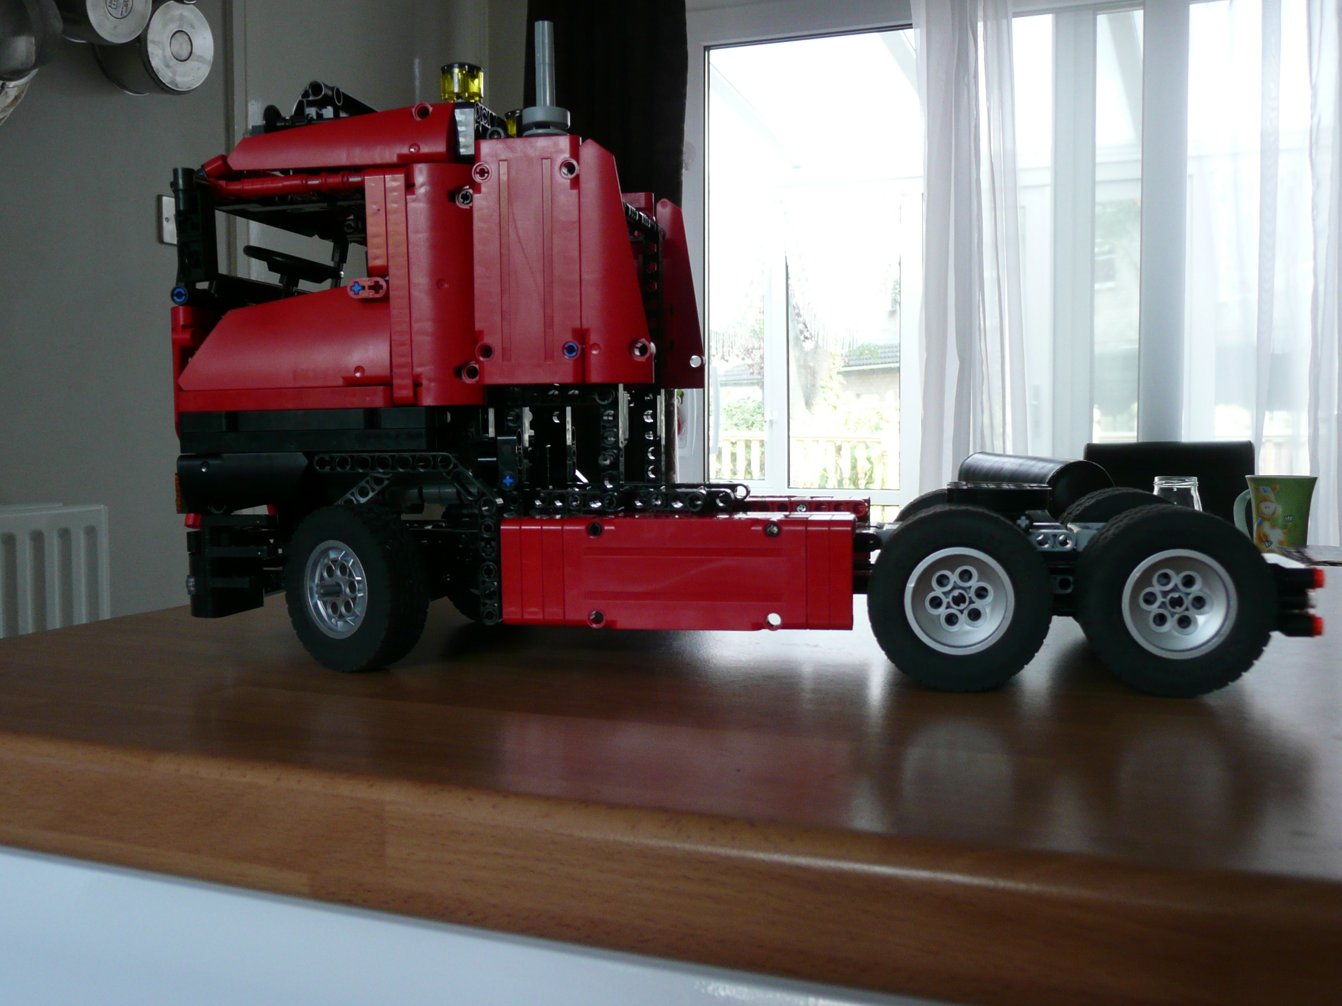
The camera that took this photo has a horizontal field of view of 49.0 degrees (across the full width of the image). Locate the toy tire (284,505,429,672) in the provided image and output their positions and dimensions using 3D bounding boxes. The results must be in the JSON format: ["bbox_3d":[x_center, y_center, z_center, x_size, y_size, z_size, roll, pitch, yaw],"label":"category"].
[{"bbox_3d":[-0.119,0.032,0.556,0.062,0.062,0.021,2,4,39],"label":"toy tire"}]

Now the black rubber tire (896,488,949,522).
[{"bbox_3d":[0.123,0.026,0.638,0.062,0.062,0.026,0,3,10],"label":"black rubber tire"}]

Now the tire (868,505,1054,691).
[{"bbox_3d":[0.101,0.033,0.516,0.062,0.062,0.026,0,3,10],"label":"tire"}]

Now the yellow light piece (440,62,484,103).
[{"bbox_3d":[-0.079,-0.159,0.555,0.016,0.013,0.016,-1,3,0],"label":"yellow light piece"}]

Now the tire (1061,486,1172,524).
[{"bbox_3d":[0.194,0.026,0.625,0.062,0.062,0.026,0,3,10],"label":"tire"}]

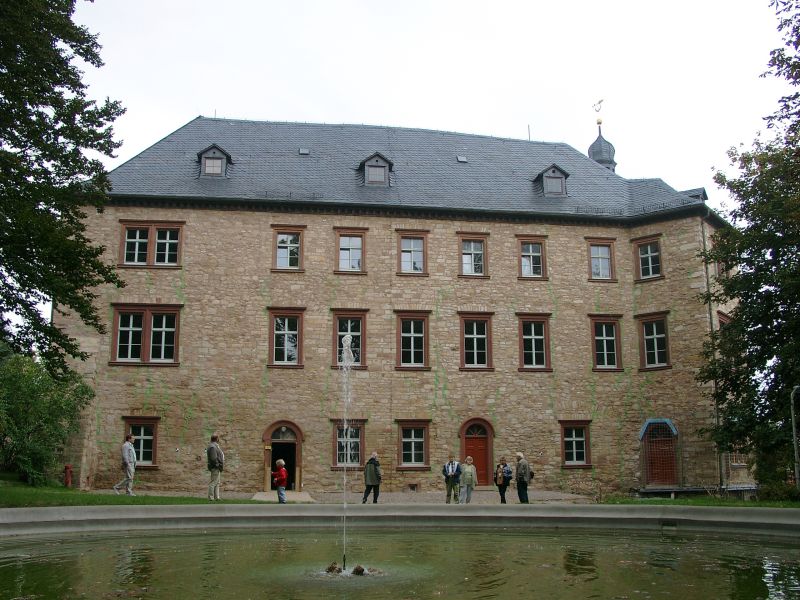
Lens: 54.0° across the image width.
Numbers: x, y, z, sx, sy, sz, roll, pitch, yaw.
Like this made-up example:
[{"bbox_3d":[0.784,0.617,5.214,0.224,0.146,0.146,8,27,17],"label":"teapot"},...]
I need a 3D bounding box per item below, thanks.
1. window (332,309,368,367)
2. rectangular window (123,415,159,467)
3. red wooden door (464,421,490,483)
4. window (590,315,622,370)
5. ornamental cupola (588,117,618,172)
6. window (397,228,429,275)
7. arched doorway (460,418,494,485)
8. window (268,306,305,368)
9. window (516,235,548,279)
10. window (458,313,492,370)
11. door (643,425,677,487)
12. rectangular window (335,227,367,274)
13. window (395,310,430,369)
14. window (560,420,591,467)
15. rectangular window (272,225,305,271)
[{"bbox_3d":[-2.095,1.624,33.126,1.582,2.536,0.250,2,-12,-8],"label":"window"},{"bbox_3d":[-10.232,5.641,31.141,1.475,1.989,0.250,2,-12,-8],"label":"rectangular window"},{"bbox_3d":[3.263,6.481,33.072,1.076,2.581,0.120,2,-12,-8],"label":"red wooden door"},{"bbox_3d":[9.092,1.907,34.633,1.593,2.540,0.250,2,-12,-8],"label":"window"},{"bbox_3d":[12.180,-9.279,47.500,1.659,3.385,1.659,1,-10,-9],"label":"ornamental cupola"},{"bbox_3d":[0.554,-2.013,33.723,1.478,2.081,0.300,2,-12,-8],"label":"window"},{"bbox_3d":[3.257,6.350,32.944,1.471,2.779,0.350,2,-12,-8],"label":"arched doorway"},{"bbox_3d":[-4.864,1.618,33.699,1.710,2.619,0.300,1,-10,-9],"label":"window"},{"bbox_3d":[5.878,-1.876,34.978,1.473,2.073,0.250,2,-12,-8],"label":"window"},{"bbox_3d":[3.420,1.853,34.960,1.716,2.628,0.300,1,-10,-9],"label":"window"},{"bbox_3d":[11.500,6.829,34.691,1.546,2.611,0.300,-10,-14,44],"label":"door"},{"bbox_3d":[-2.069,-2.064,33.330,1.507,2.078,0.300,2,-12,-8],"label":"rectangular window"},{"bbox_3d":[0.552,1.710,32.970,1.593,2.551,0.300,2,-12,-8],"label":"window"},{"bbox_3d":[7.398,6.088,33.136,1.432,1.989,0.300,2,-12,-8],"label":"window"},{"bbox_3d":[-4.738,-2.195,33.558,1.479,2.099,0.250,2,-12,-8],"label":"rectangular window"}]

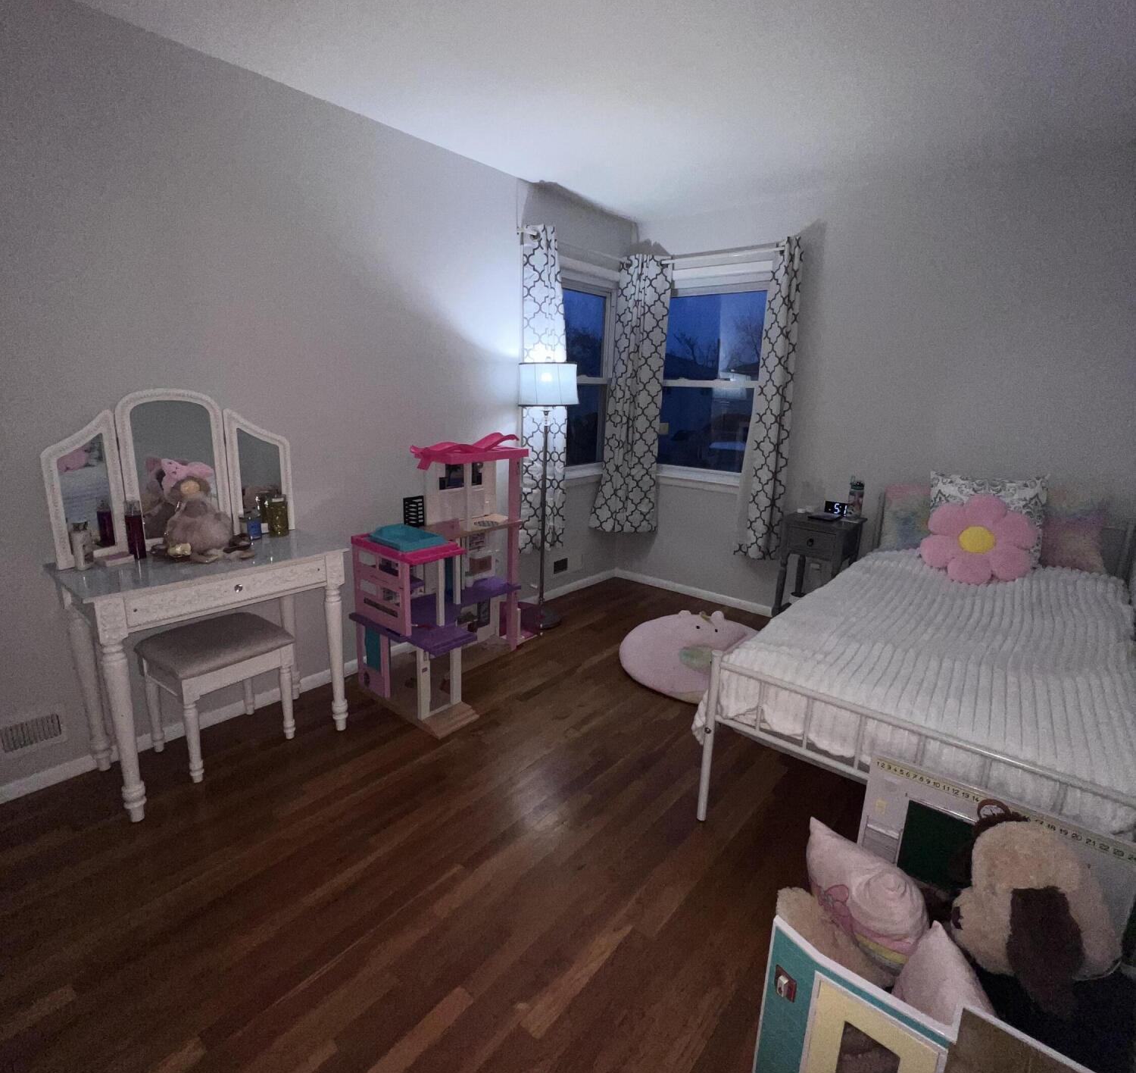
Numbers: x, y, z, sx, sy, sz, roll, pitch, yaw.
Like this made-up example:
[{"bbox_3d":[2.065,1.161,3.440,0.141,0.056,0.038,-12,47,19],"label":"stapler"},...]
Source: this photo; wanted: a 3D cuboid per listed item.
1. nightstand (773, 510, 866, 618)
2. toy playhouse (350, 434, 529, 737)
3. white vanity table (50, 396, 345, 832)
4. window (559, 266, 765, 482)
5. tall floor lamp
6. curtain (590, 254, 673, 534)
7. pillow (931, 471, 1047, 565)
[{"bbox_3d":[1.384,0.267,3.207,0.360,0.721,0.374,13,18,39],"label":"nightstand"},{"bbox_3d":[-0.427,0.115,2.671,0.627,1.161,0.981,13,18,39],"label":"toy playhouse"},{"bbox_3d":[-1.241,0.169,2.006,0.447,1.322,0.788,13,18,39],"label":"white vanity table"},{"bbox_3d":[0.498,-0.958,3.387,1.095,1.335,1.015,13,18,39],"label":"window"},{"bbox_3d":[-0.120,-0.223,3.339,0.335,1.522,0.335,2,14,0],"label":"tall floor lamp"},{"bbox_3d":[0.431,-0.914,3.875,0.480,1.802,0.180,1,14,-5],"label":"curtain"},{"bbox_3d":[1.882,-0.053,2.609,0.455,0.450,0.150,13,4,39],"label":"pillow"}]

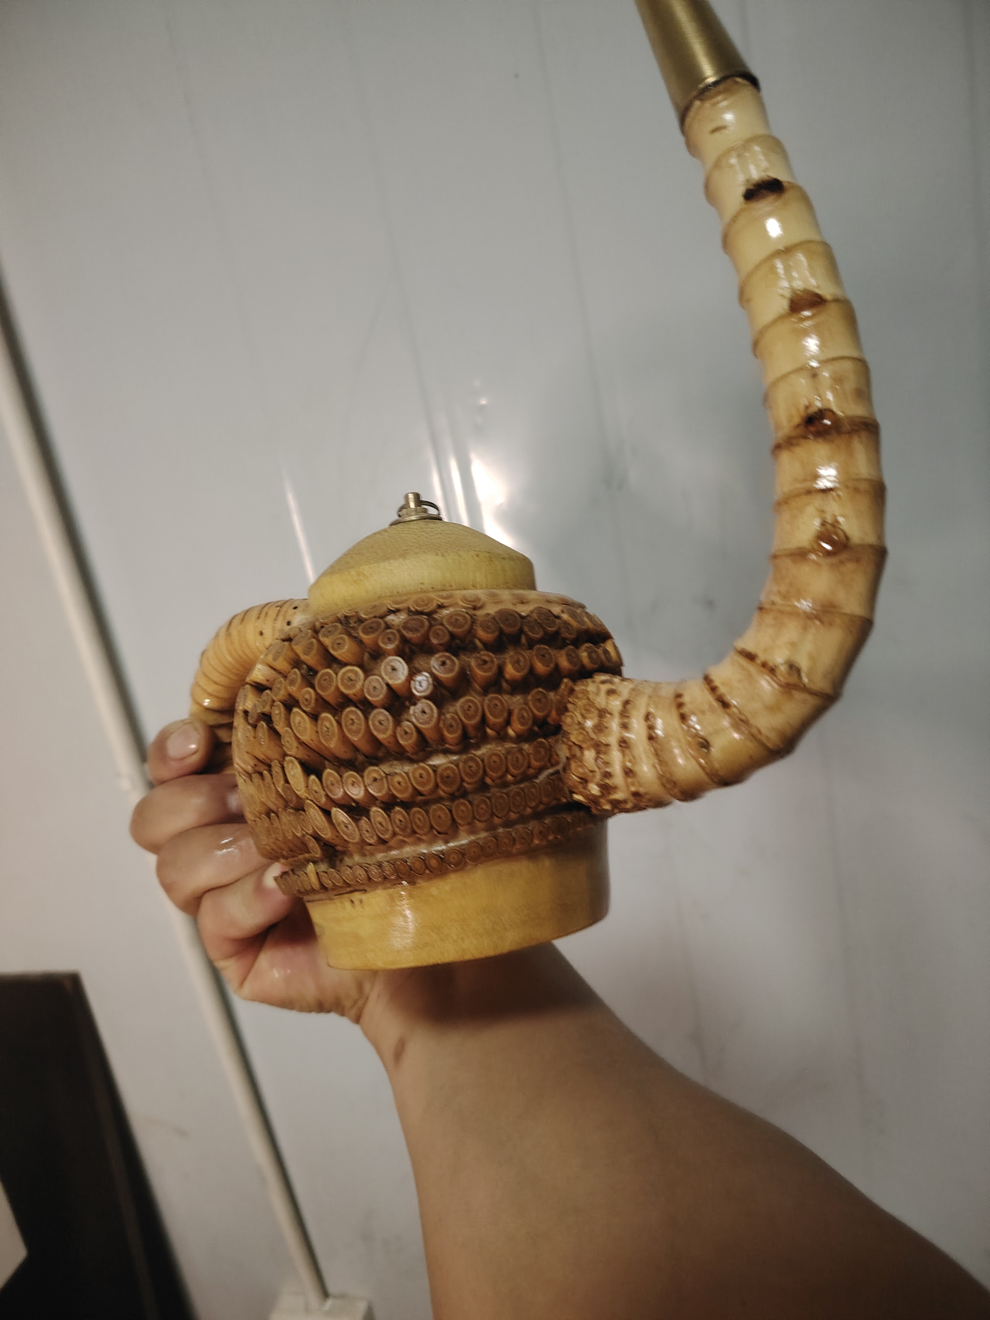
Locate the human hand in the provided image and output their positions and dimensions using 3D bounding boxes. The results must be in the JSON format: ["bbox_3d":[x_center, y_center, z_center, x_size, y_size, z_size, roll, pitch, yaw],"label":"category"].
[{"bbox_3d":[-0.084,0.072,0.352,0.080,0.100,0.105,-17,5,-40],"label":"human hand"}]

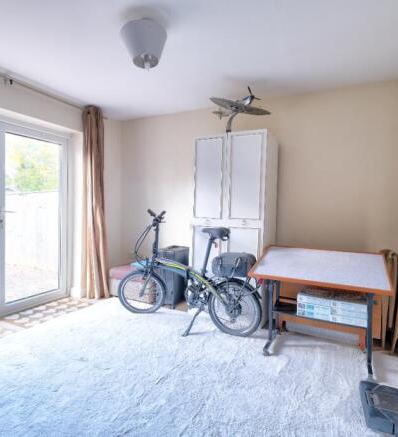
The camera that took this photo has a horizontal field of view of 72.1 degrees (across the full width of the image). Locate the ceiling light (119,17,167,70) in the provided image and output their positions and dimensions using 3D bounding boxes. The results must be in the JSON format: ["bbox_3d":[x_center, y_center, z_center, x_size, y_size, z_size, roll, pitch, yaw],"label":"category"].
[{"bbox_3d":[-0.361,-1.160,1.863,0.310,0.200,0.310,1,2,0],"label":"ceiling light"}]

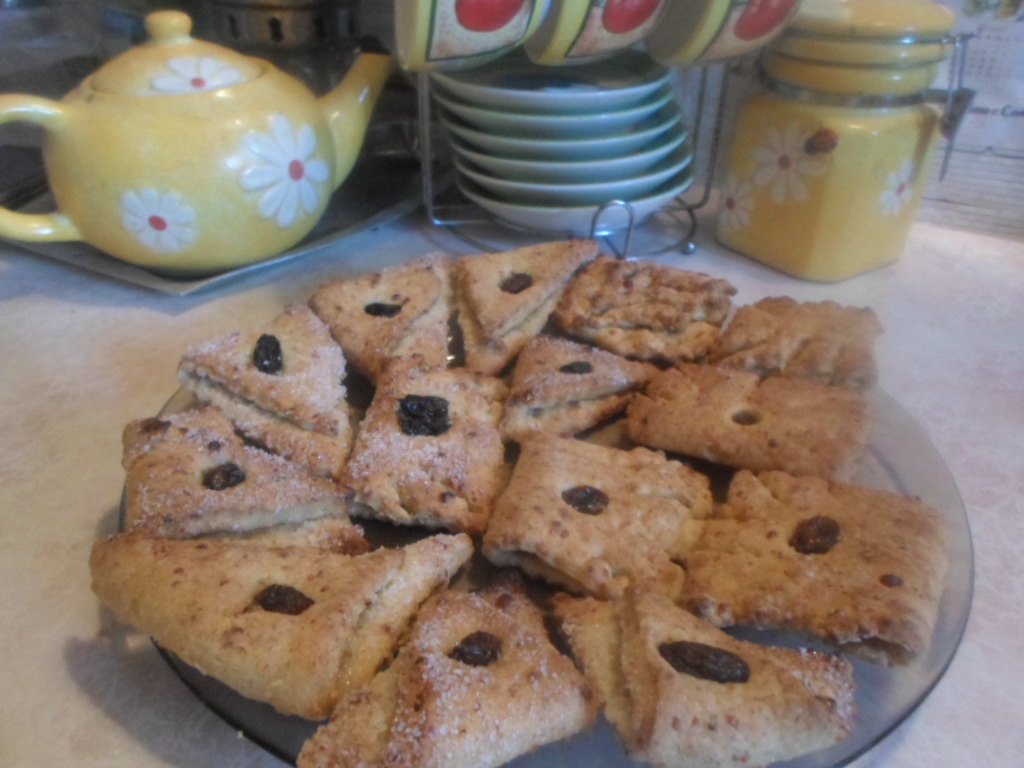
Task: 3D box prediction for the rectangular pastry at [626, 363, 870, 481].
[{"bbox_3d":[0.080,0.015,0.254,0.077,0.021,0.043,9,35,12],"label":"rectangular pastry"}]

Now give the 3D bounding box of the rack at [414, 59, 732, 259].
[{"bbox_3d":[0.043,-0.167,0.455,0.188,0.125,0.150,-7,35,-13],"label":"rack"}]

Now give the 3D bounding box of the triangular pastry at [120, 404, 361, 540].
[{"bbox_3d":[-0.082,0.031,0.227,0.072,0.023,0.055,8,34,10],"label":"triangular pastry"}]

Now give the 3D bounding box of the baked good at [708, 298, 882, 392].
[{"bbox_3d":[0.114,-0.015,0.300,0.068,0.022,0.047,5,34,6],"label":"baked good"}]

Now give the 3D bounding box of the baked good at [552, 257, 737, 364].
[{"bbox_3d":[0.059,-0.031,0.323,0.069,0.023,0.050,14,36,18],"label":"baked good"}]

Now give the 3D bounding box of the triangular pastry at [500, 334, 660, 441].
[{"bbox_3d":[0.026,0.005,0.272,0.053,0.020,0.050,11,35,15],"label":"triangular pastry"}]

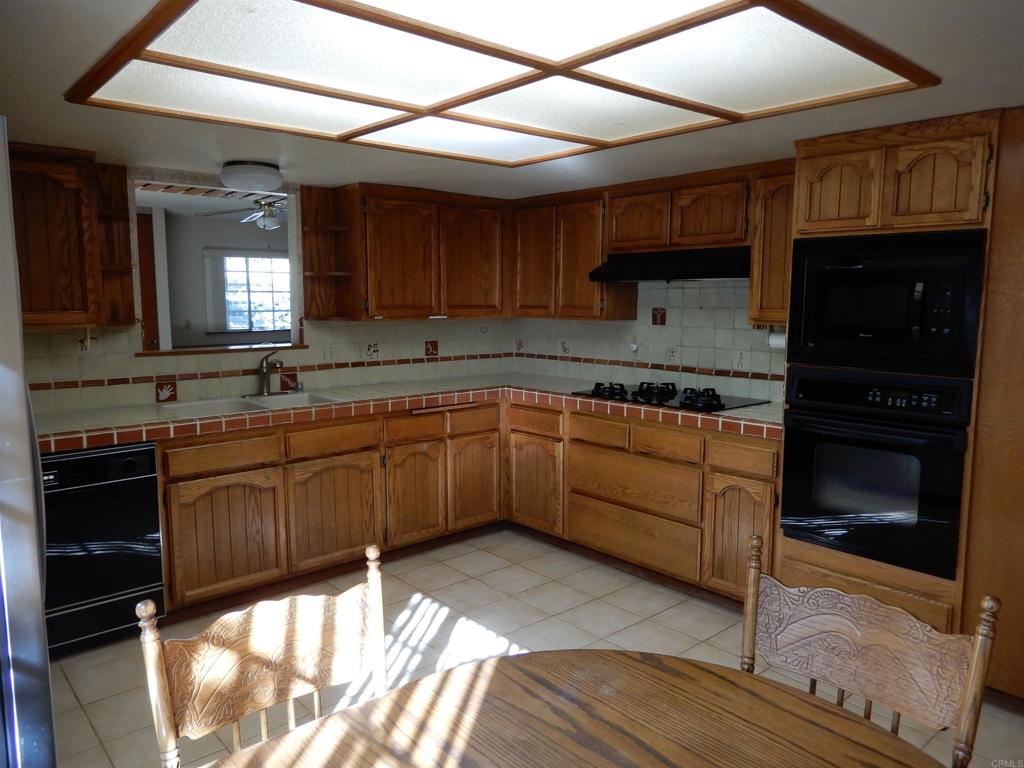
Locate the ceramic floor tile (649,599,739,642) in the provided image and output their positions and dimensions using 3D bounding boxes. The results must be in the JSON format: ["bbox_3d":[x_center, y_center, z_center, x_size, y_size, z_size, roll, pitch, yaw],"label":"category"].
[{"bbox_3d":[0.844,1.101,3.292,0.300,0.010,0.300,-5,9,-41],"label":"ceramic floor tile"}]

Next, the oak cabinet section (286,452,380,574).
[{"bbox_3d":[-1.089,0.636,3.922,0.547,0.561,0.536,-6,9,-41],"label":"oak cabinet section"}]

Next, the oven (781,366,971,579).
[{"bbox_3d":[1.589,0.297,2.944,0.594,0.721,0.674,-5,9,-41],"label":"oven"}]

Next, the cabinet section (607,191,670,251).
[{"bbox_3d":[0.810,-0.908,4.031,0.309,0.299,0.438,-6,9,-41],"label":"cabinet section"}]

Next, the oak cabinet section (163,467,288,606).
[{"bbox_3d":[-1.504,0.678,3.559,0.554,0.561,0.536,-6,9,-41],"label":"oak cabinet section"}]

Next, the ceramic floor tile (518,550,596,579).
[{"bbox_3d":[0.239,1.020,3.974,0.300,0.010,0.300,-5,9,-41],"label":"ceramic floor tile"}]

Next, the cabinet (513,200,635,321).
[{"bbox_3d":[0.378,-0.778,4.509,0.311,0.724,0.839,-5,9,-41],"label":"cabinet"}]

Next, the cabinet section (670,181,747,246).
[{"bbox_3d":[1.105,-0.868,3.698,0.309,0.295,0.446,-6,9,-41],"label":"cabinet section"}]

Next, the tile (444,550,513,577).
[{"bbox_3d":[-0.189,1.020,4.022,0.296,0.010,0.296,-6,9,-41],"label":"tile"}]

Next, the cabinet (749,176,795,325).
[{"bbox_3d":[1.379,-0.643,3.381,0.311,0.726,0.360,-5,9,-41],"label":"cabinet"}]

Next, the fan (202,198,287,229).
[{"bbox_3d":[-2.054,-1.466,6.000,1.250,0.400,1.250,-6,9,-41],"label":"fan"}]

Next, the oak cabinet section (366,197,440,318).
[{"bbox_3d":[-0.739,-0.750,4.323,0.504,0.680,0.309,-6,9,-41],"label":"oak cabinet section"}]

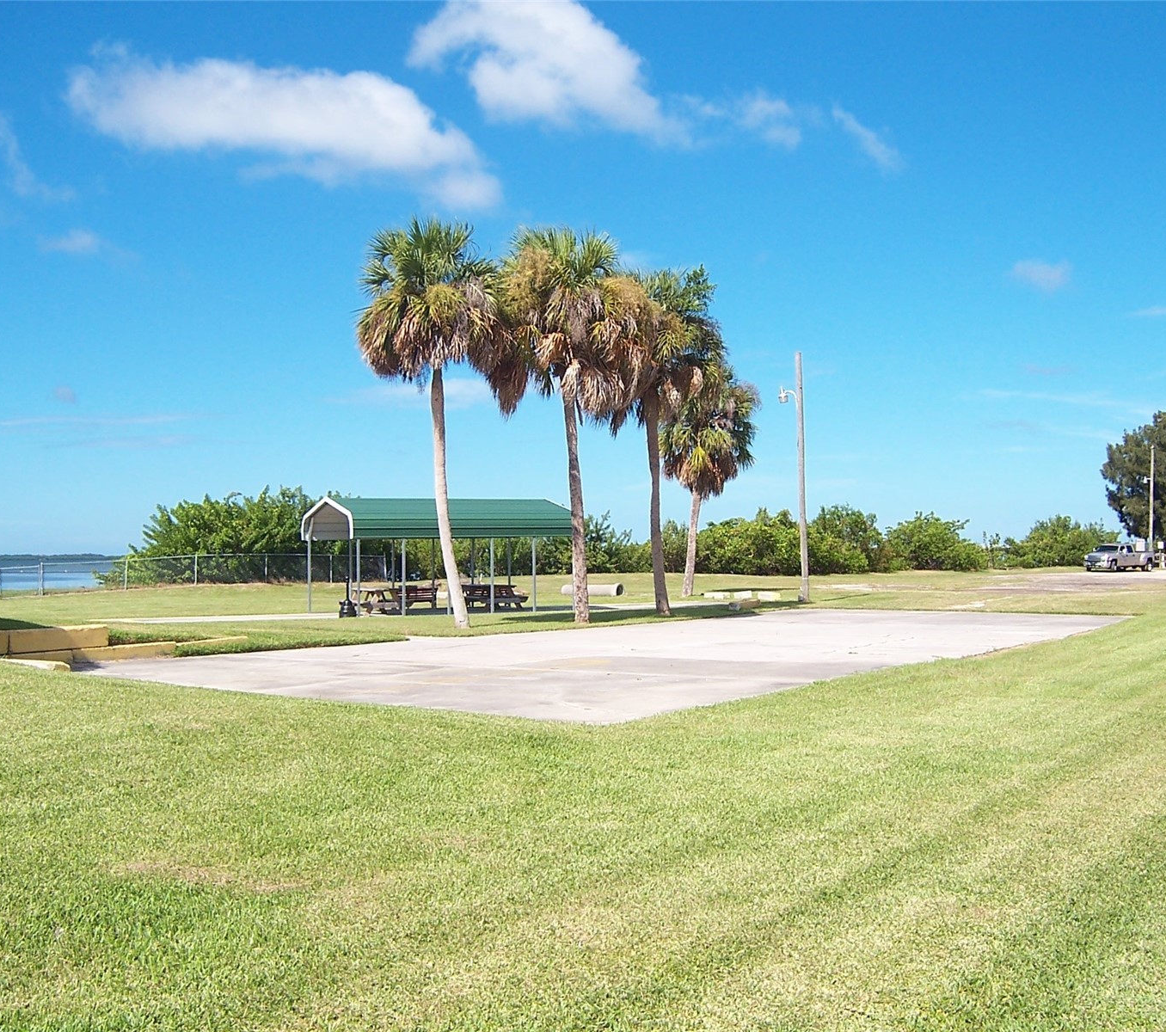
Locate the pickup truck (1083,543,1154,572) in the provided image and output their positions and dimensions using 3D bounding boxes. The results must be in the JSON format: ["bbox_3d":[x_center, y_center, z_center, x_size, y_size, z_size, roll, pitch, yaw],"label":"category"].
[{"bbox_3d":[36.759,2.797,90.026,6.200,1.930,2.150,1,-2,-42],"label":"pickup truck"}]

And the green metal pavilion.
[{"bbox_3d":[-4.019,1.100,37.126,6.710,3.190,4.120,0,-2,-29],"label":"green metal pavilion"}]

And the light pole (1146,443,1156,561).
[{"bbox_3d":[40.688,-0.650,94.118,0.750,8.780,0.320,0,-2,-17],"label":"light pole"}]

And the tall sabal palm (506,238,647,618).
[{"bbox_3d":[-0.157,-2.240,31.975,3.580,9.600,3.300,-1,-2,0],"label":"tall sabal palm"}]

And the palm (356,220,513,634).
[{"bbox_3d":[-3.446,-2.226,30.826,3.720,9.570,3.400,-1,-2,0],"label":"palm"}]

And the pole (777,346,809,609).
[{"bbox_3d":[7.038,-1.324,43.700,1.000,8.270,0.320,0,-2,-9],"label":"pole"}]

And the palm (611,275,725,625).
[{"bbox_3d":[2.275,-2.041,35.377,3.120,9.340,3.000,-1,-2,0],"label":"palm"}]

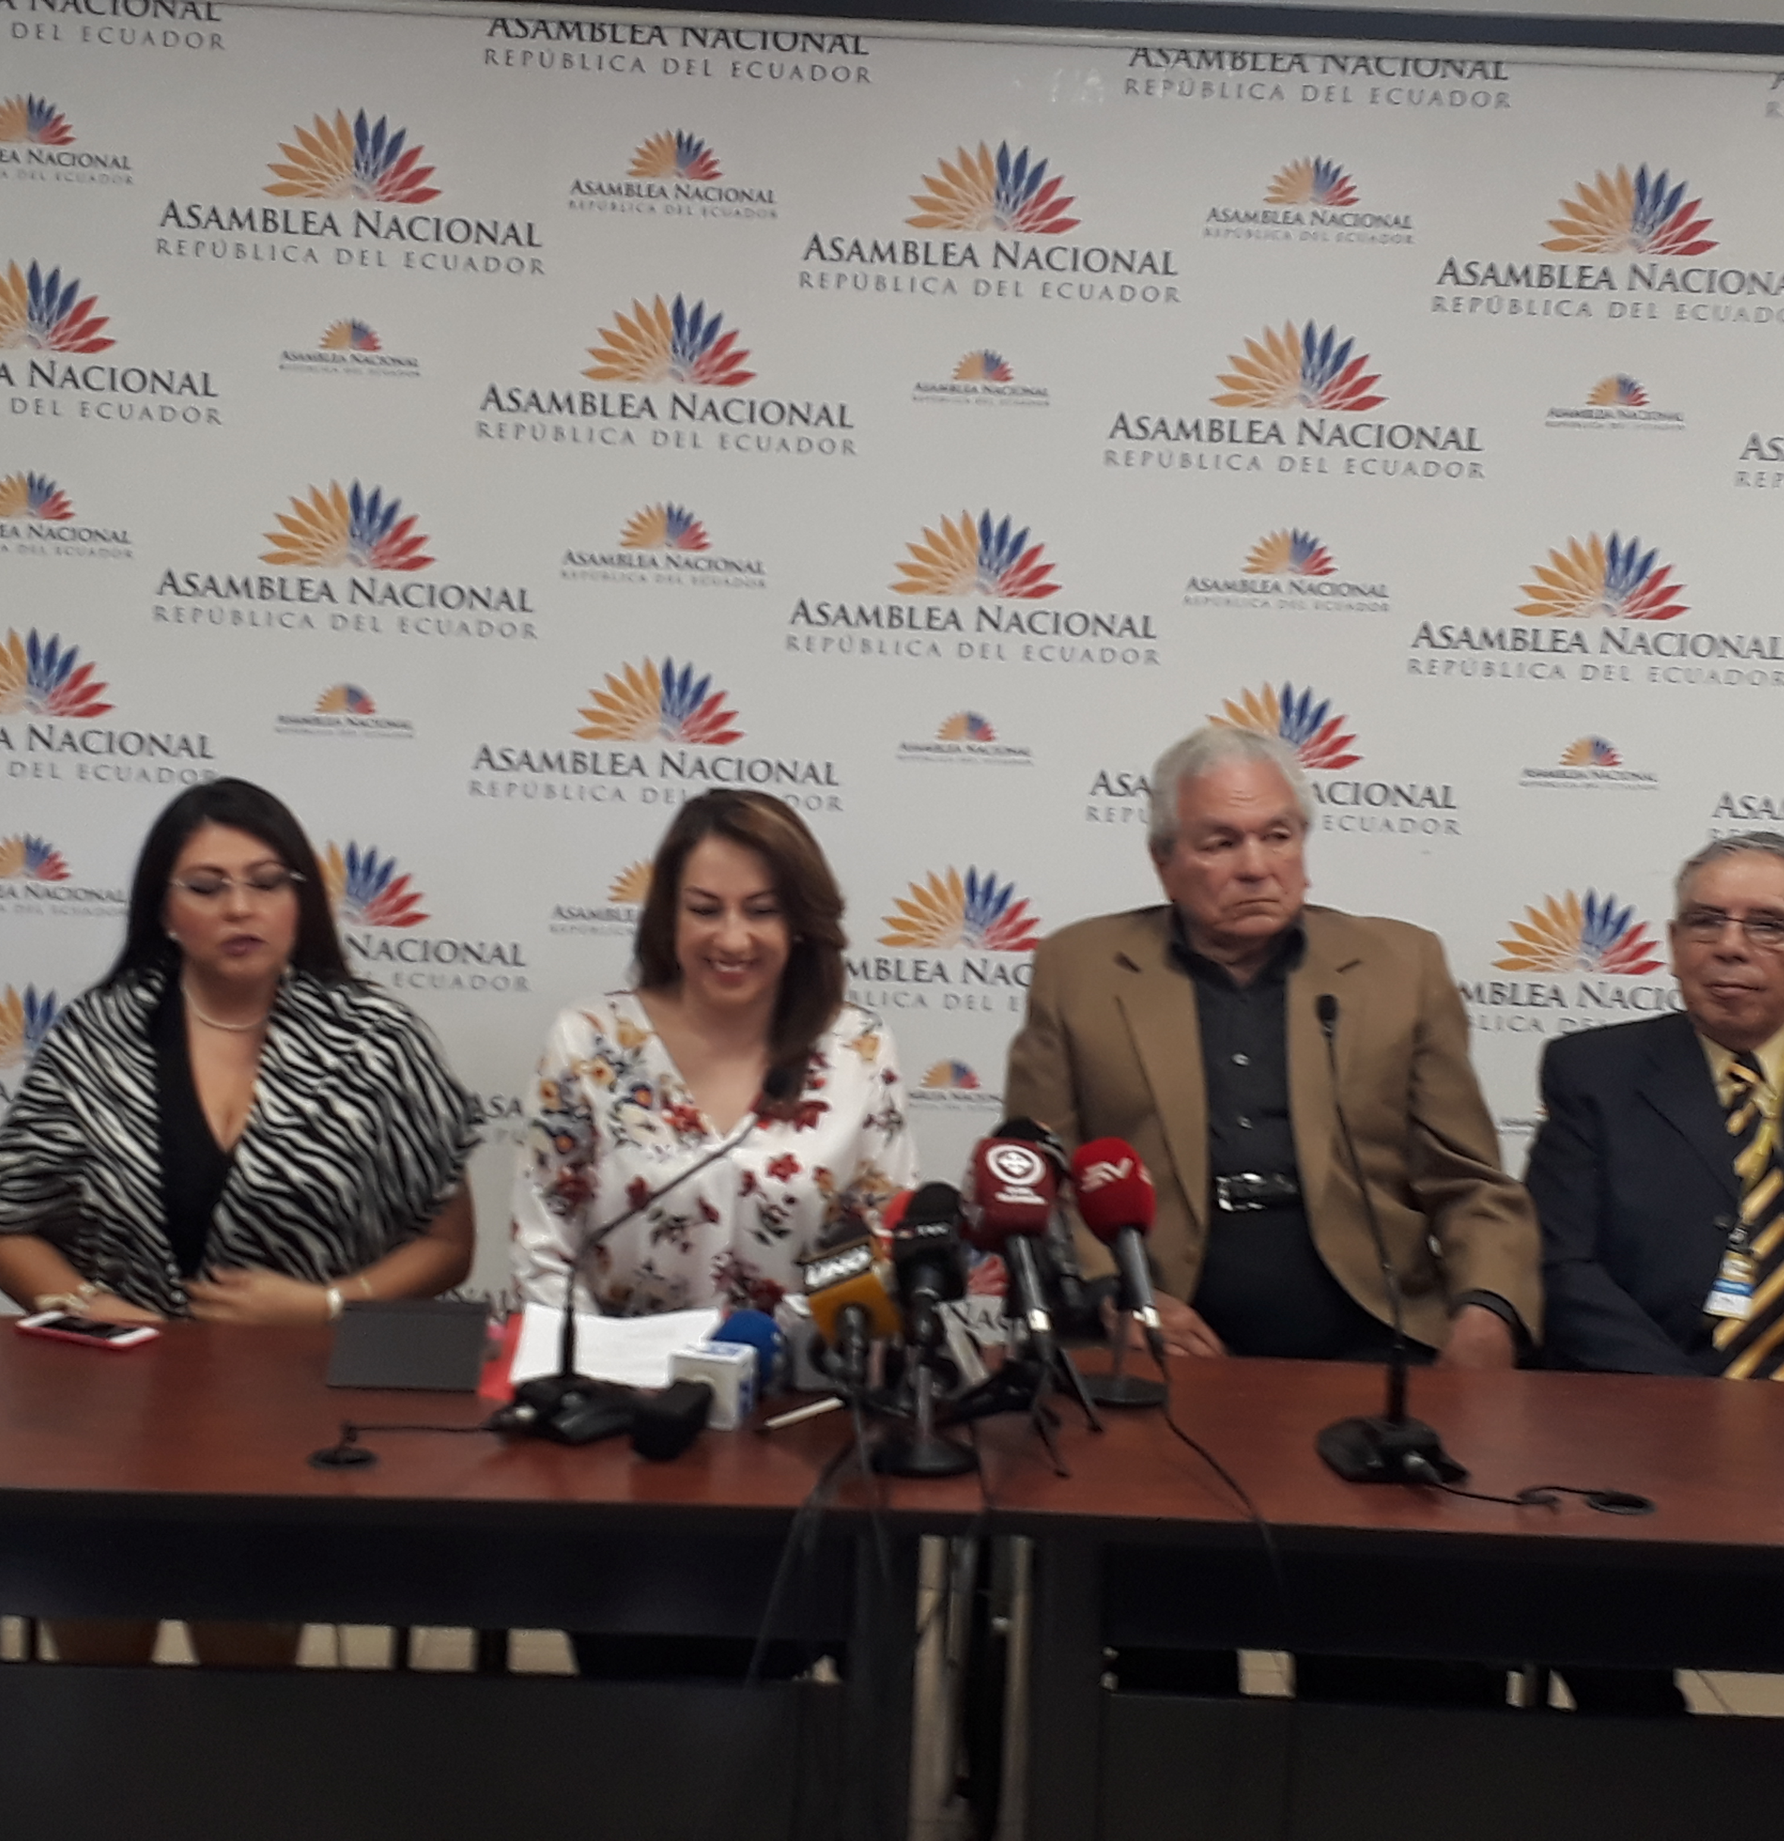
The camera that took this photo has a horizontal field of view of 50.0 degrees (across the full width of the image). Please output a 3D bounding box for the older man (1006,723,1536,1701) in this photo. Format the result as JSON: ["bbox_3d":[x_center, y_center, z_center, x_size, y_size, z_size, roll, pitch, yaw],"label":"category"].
[{"bbox_3d":[0.407,0.492,2.289,0.600,1.430,0.580,3,4,4],"label":"older man"}]

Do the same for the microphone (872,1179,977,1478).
[{"bbox_3d":[0.036,0.370,1.799,0.100,0.240,0.190,2,4,-4],"label":"microphone"}]

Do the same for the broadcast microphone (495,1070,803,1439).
[{"bbox_3d":[-0.221,0.304,1.868,0.310,0.340,0.130,-2,6,-43],"label":"broadcast microphone"}]

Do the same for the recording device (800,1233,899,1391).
[{"bbox_3d":[-0.040,0.354,1.766,0.065,0.075,0.220,-14,20,2],"label":"recording device"}]

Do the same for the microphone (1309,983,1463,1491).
[{"bbox_3d":[0.467,0.292,1.798,0.130,0.435,0.160,1,4,-14],"label":"microphone"}]

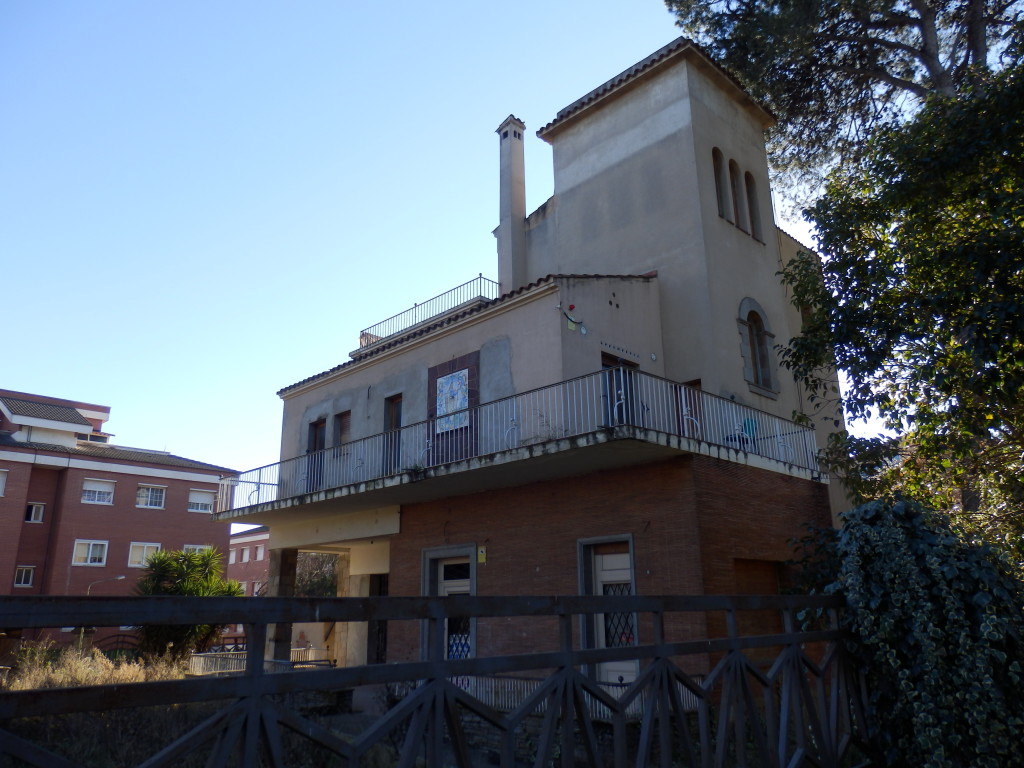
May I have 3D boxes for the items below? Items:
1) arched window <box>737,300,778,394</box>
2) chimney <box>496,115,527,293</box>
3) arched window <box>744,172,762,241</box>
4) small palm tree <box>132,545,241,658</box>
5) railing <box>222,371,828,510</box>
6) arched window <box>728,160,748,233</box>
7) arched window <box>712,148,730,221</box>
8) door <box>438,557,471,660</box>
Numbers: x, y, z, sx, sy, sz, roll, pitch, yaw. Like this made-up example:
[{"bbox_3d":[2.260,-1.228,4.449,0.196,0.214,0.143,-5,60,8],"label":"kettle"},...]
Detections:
[{"bbox_3d":[5.273,-0.788,15.999,1.646,2.046,0.250,15,-22,-42],"label":"arched window"},{"bbox_3d":[0.017,-4.508,19.445,0.586,5.552,0.577,15,-22,-42],"label":"chimney"},{"bbox_3d":[5.629,-4.153,17.415,0.567,1.776,0.220,15,-22,-42],"label":"arched window"},{"bbox_3d":[-10.936,7.556,25.000,3.500,3.900,3.400,6,-18,-22],"label":"small palm tree"},{"bbox_3d":[-0.852,2.121,16.545,5.999,1.023,12.927,15,-22,-42],"label":"railing"},{"bbox_3d":[5.118,-4.286,16.939,0.577,1.776,0.220,15,-22,-42],"label":"arched window"},{"bbox_3d":[4.609,-4.418,16.466,0.577,1.776,0.220,15,-22,-42],"label":"arched window"},{"bbox_3d":[-1.004,4.487,14.129,0.100,2.269,1.255,15,-22,-42],"label":"door"}]

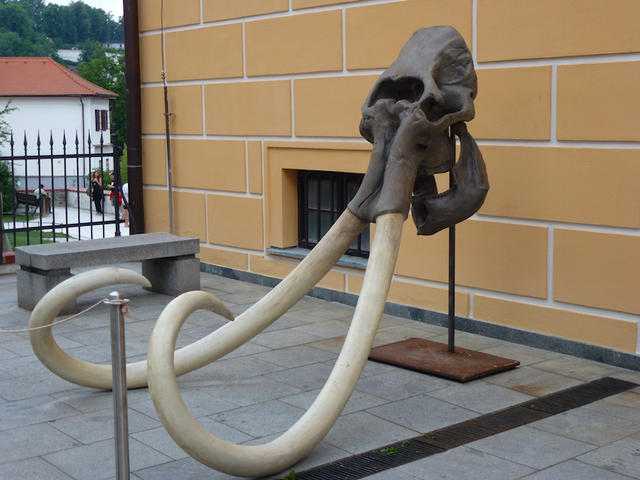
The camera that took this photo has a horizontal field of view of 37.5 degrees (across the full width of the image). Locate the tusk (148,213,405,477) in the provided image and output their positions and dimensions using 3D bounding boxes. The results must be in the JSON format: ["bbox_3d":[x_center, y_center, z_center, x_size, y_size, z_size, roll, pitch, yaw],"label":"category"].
[{"bbox_3d":[-0.045,0.441,4.590,0.492,1.043,1.953,5,10,39],"label":"tusk"}]

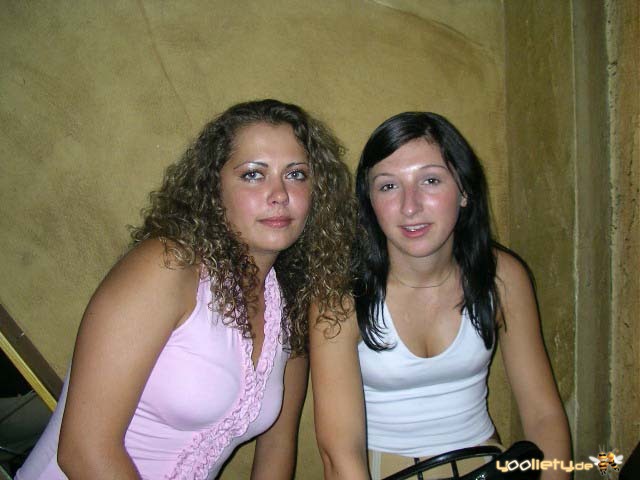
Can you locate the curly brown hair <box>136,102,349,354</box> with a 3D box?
[{"bbox_3d":[-0.118,-0.021,1.080,0.330,0.380,0.270,-2,3,-15],"label":"curly brown hair"}]

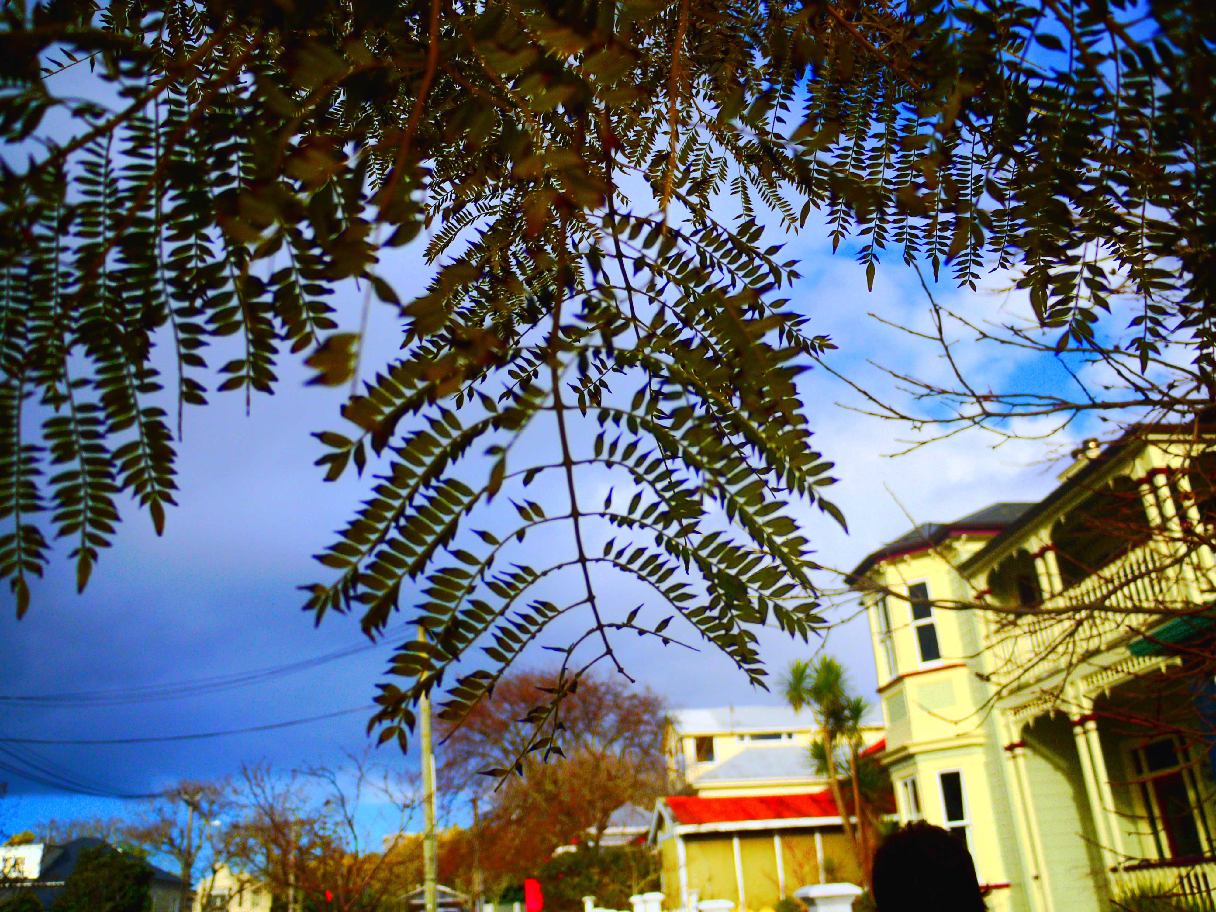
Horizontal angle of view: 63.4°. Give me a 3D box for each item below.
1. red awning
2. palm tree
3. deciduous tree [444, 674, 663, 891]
[{"bbox_3d":[4.138,9.827,27.518,4.800,1.000,2.400,-1,-24,-3],"label":"red awning"},{"bbox_3d":[4.865,6.963,20.895,1.900,5.400,1.800,-3,-24,0],"label":"palm tree"},{"bbox_3d":[-2.096,12.013,36.321,8.300,8.200,7.800,-3,-24,0],"label":"deciduous tree"}]

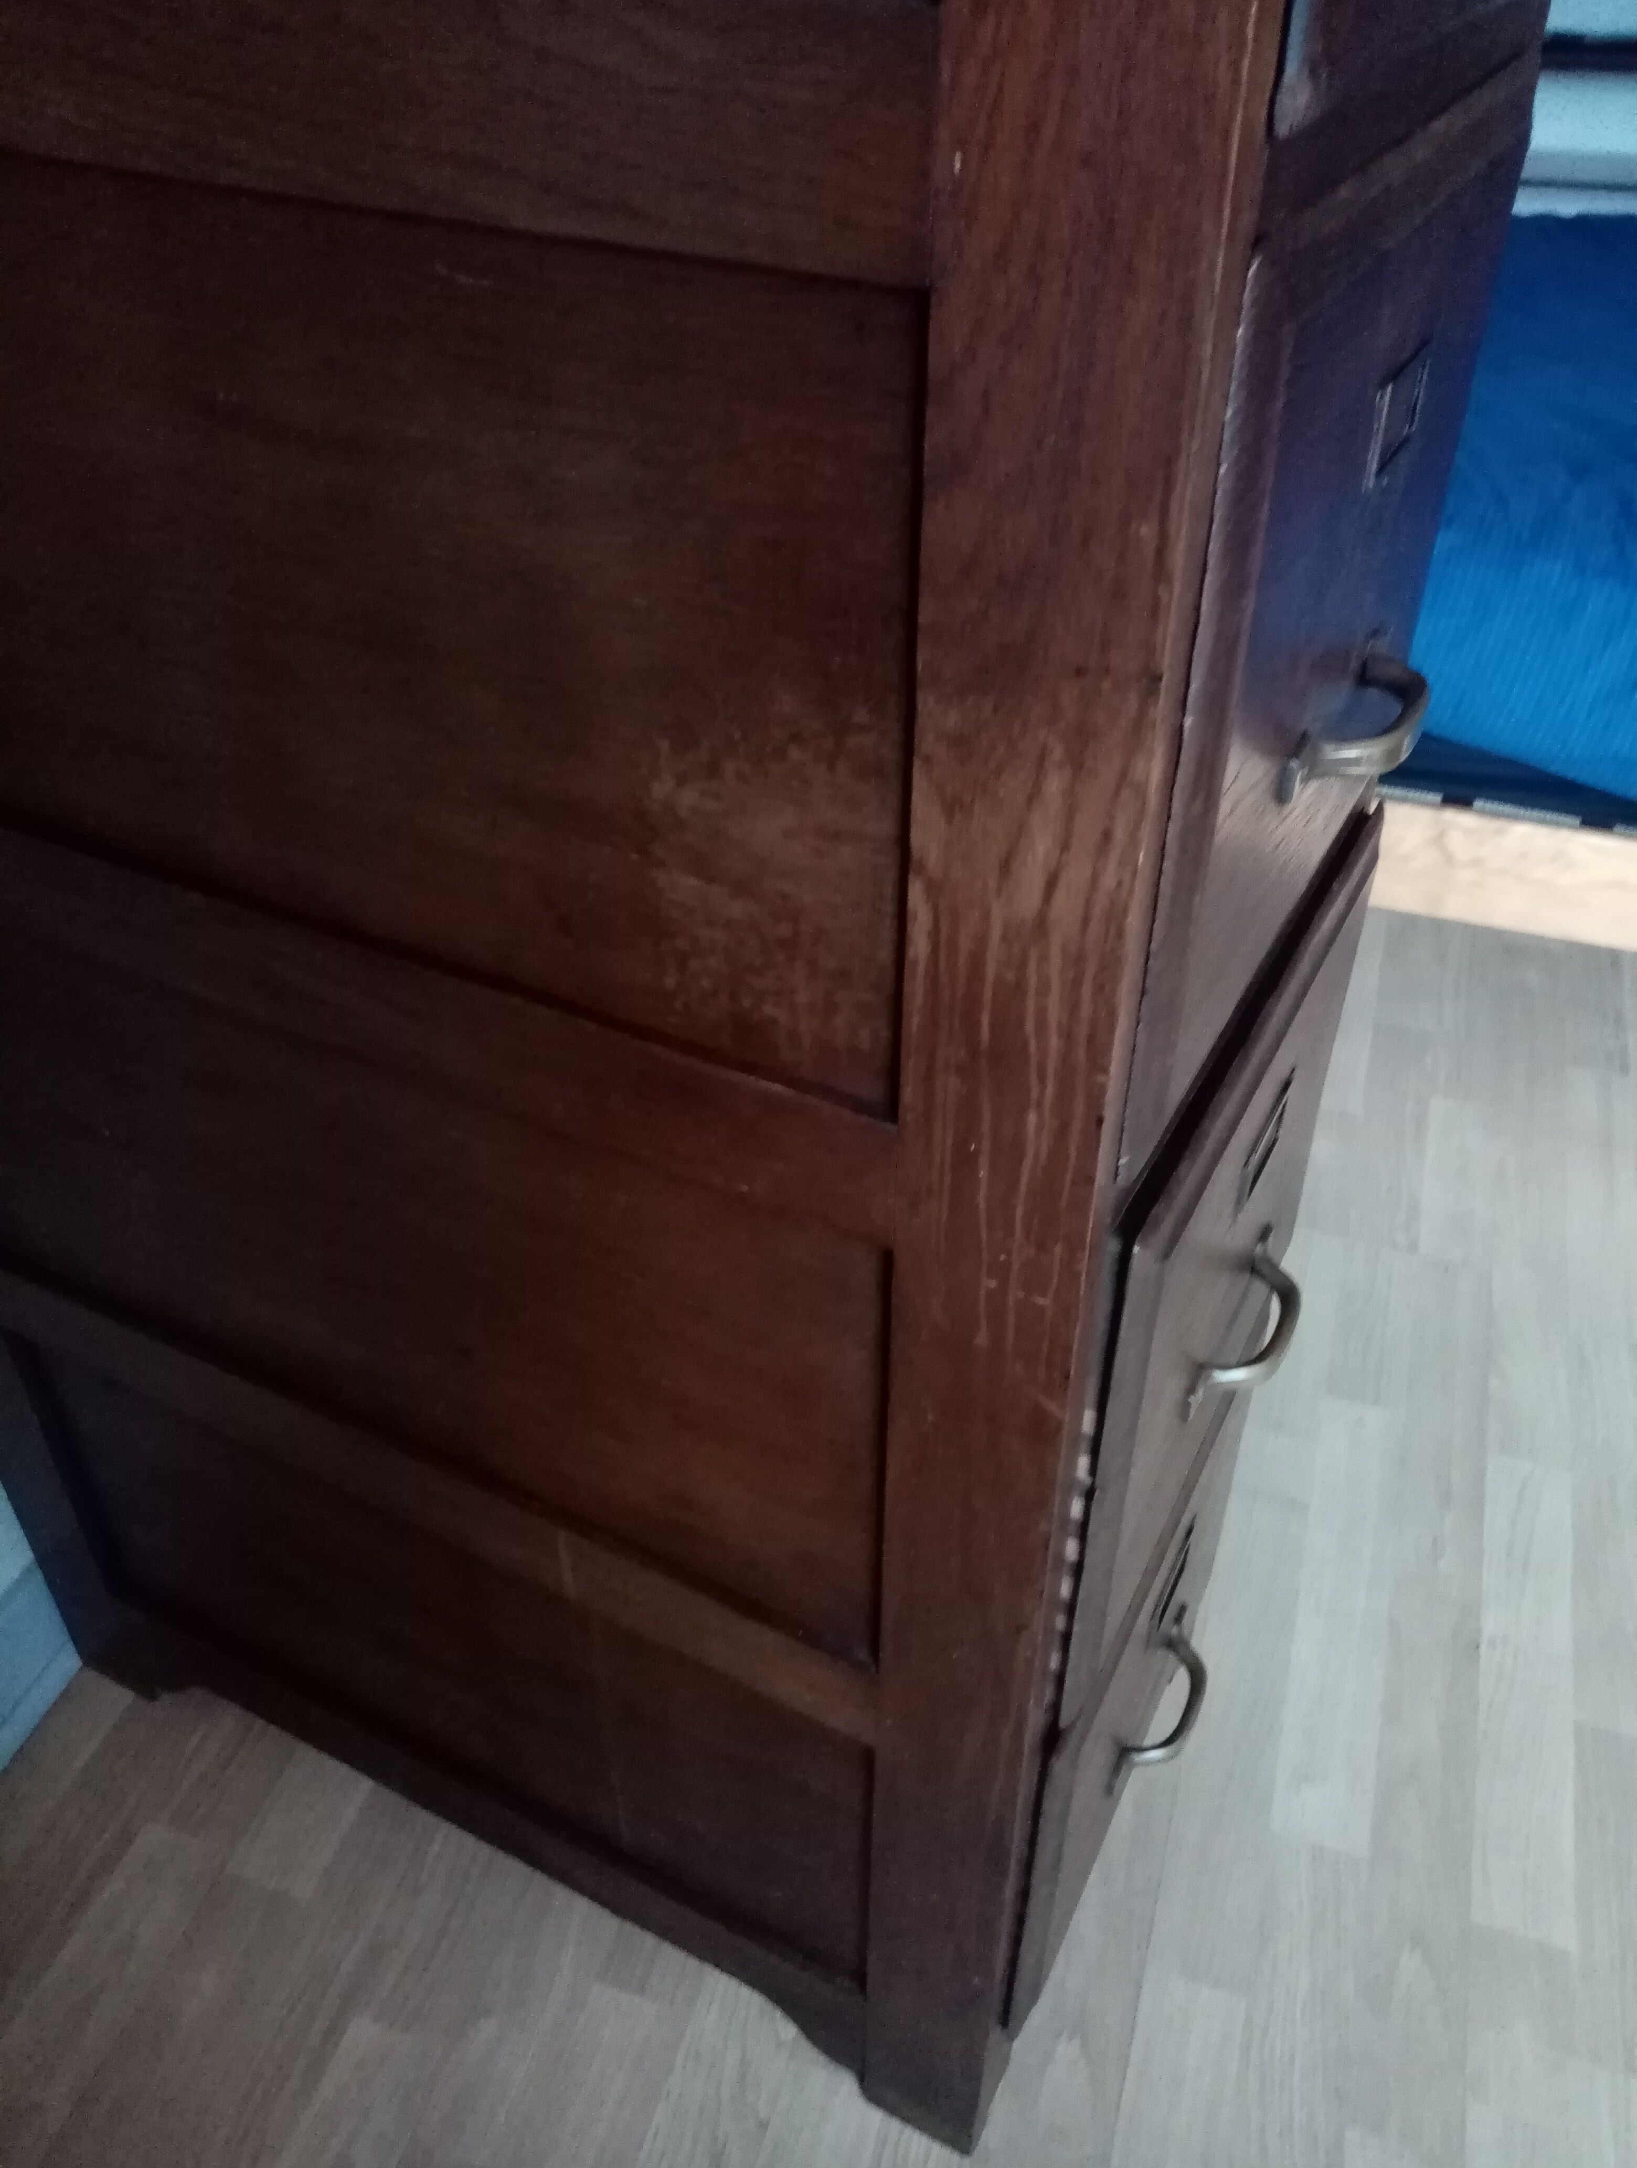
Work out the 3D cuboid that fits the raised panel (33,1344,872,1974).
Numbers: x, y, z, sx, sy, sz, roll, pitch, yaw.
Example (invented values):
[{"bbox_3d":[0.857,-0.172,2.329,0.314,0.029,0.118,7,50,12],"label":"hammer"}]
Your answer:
[{"bbox_3d":[-0.213,0.310,0.923,0.549,0.239,0.023,18,42,21],"label":"raised panel"}]

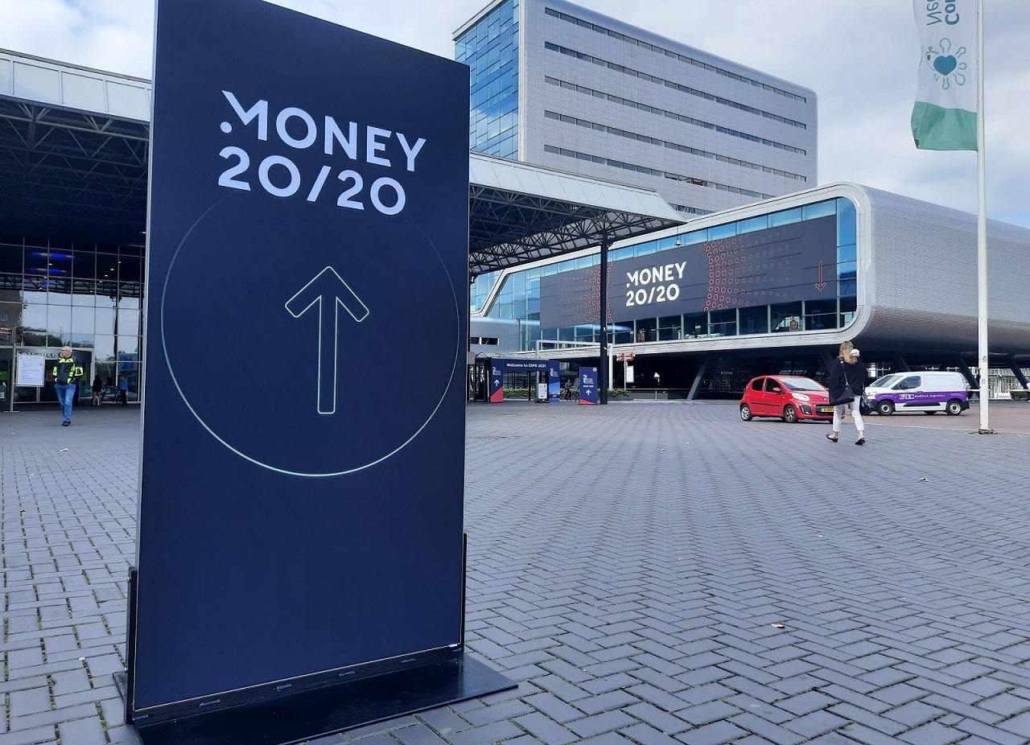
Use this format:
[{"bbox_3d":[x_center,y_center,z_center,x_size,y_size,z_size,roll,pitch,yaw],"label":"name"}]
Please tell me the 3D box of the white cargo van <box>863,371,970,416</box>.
[{"bbox_3d":[16.330,0.865,31.000,4.420,1.830,1.880,0,-1,-1],"label":"white cargo van"}]

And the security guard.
[{"bbox_3d":[-10.220,0.309,17.000,0.640,1.800,0.450,1,-1,-10],"label":"security guard"}]

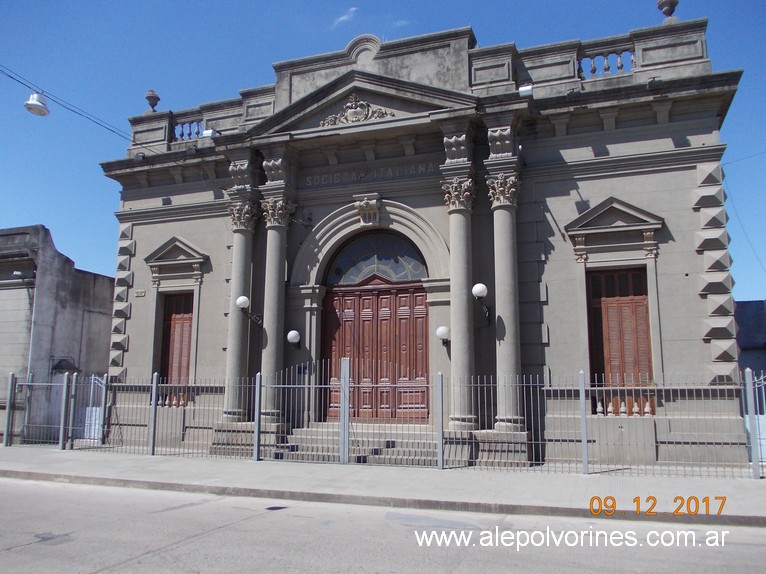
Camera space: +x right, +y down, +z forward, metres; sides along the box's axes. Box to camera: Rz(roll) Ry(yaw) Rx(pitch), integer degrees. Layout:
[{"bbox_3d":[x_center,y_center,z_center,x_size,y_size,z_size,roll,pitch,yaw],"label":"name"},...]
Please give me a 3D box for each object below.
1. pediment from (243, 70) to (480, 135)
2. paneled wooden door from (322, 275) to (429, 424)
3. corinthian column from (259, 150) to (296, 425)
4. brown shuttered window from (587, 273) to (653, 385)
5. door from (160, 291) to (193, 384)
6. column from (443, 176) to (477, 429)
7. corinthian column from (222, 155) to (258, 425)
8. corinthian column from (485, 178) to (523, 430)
[{"bbox_3d":[-0.599,-4.823,16.412,6.372,1.458,0.828,-3,-10,19],"label":"pediment"},{"bbox_3d":[-0.187,1.438,15.348,2.820,3.550,0.160,-3,-10,19],"label":"paneled wooden door"},{"bbox_3d":[-2.923,0.006,16.800,0.720,7.146,0.720,-3,-10,19],"label":"corinthian column"},{"bbox_3d":[5.157,0.996,13.452,1.250,2.850,0.120,-3,-10,19],"label":"brown shuttered window"},{"bbox_3d":[-5.544,1.534,17.240,1.250,2.850,0.120,-3,-10,19],"label":"door"},{"bbox_3d":[1.774,0.321,13.861,0.680,5.570,0.680,-3,-10,19],"label":"column"},{"bbox_3d":[-3.959,0.061,17.160,0.720,7.146,0.720,-3,-10,19],"label":"corinthian column"},{"bbox_3d":[2.711,0.284,13.528,0.680,5.570,0.680,-3,-10,19],"label":"corinthian column"}]

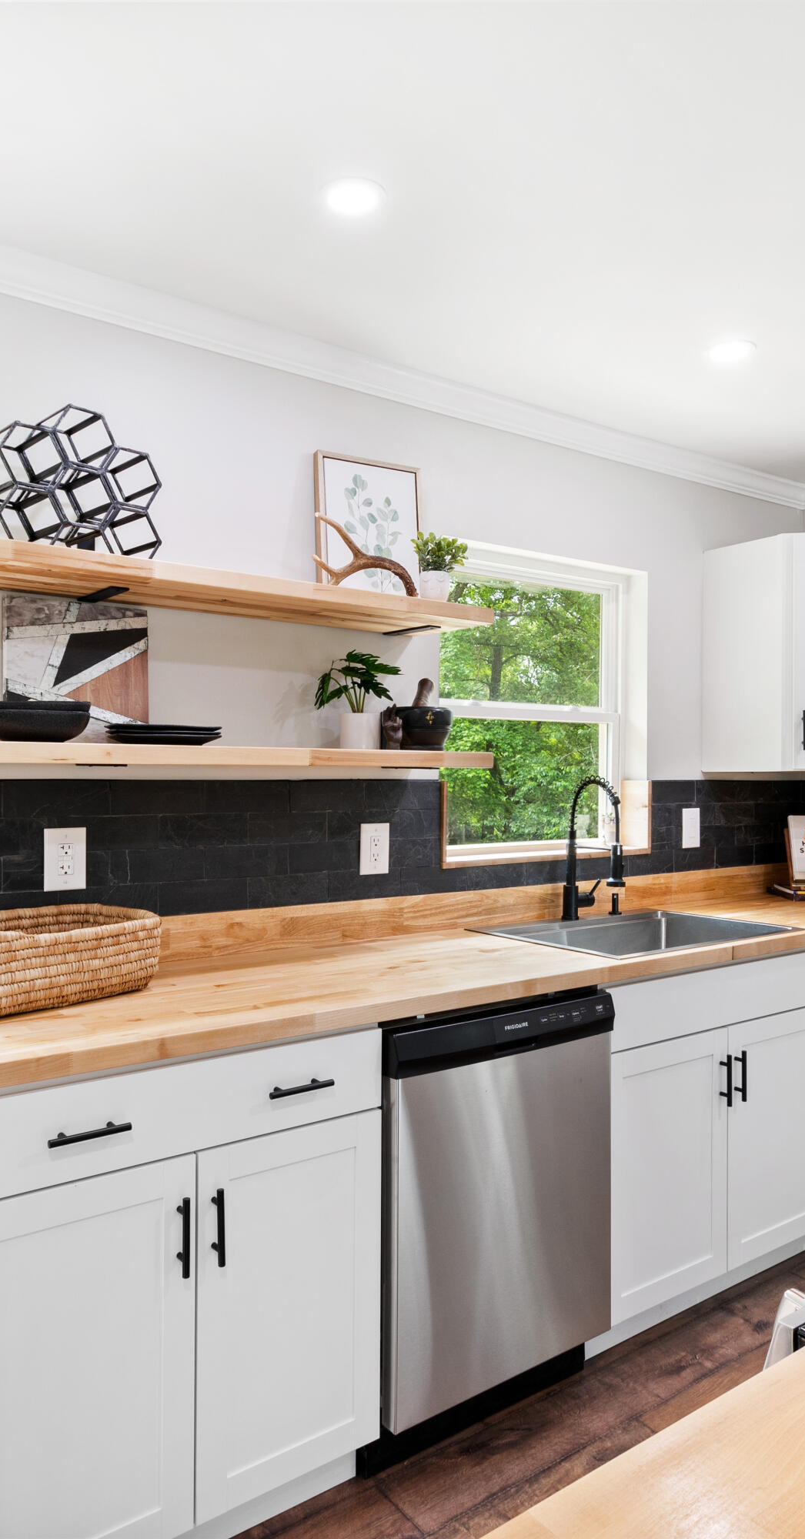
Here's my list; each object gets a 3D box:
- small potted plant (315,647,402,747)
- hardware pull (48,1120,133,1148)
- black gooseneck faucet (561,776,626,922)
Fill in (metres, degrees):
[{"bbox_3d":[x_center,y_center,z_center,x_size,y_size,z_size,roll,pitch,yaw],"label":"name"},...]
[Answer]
[{"bbox_3d":[-0.103,-0.162,2.308,0.190,0.245,0.175,0,-1,0],"label":"small potted plant"},{"bbox_3d":[-0.478,0.555,1.468,0.127,0.013,0.033,1,-1,-36],"label":"hardware pull"},{"bbox_3d":[0.549,0.234,2.764,0.088,0.419,0.215,1,-1,-36],"label":"black gooseneck faucet"}]

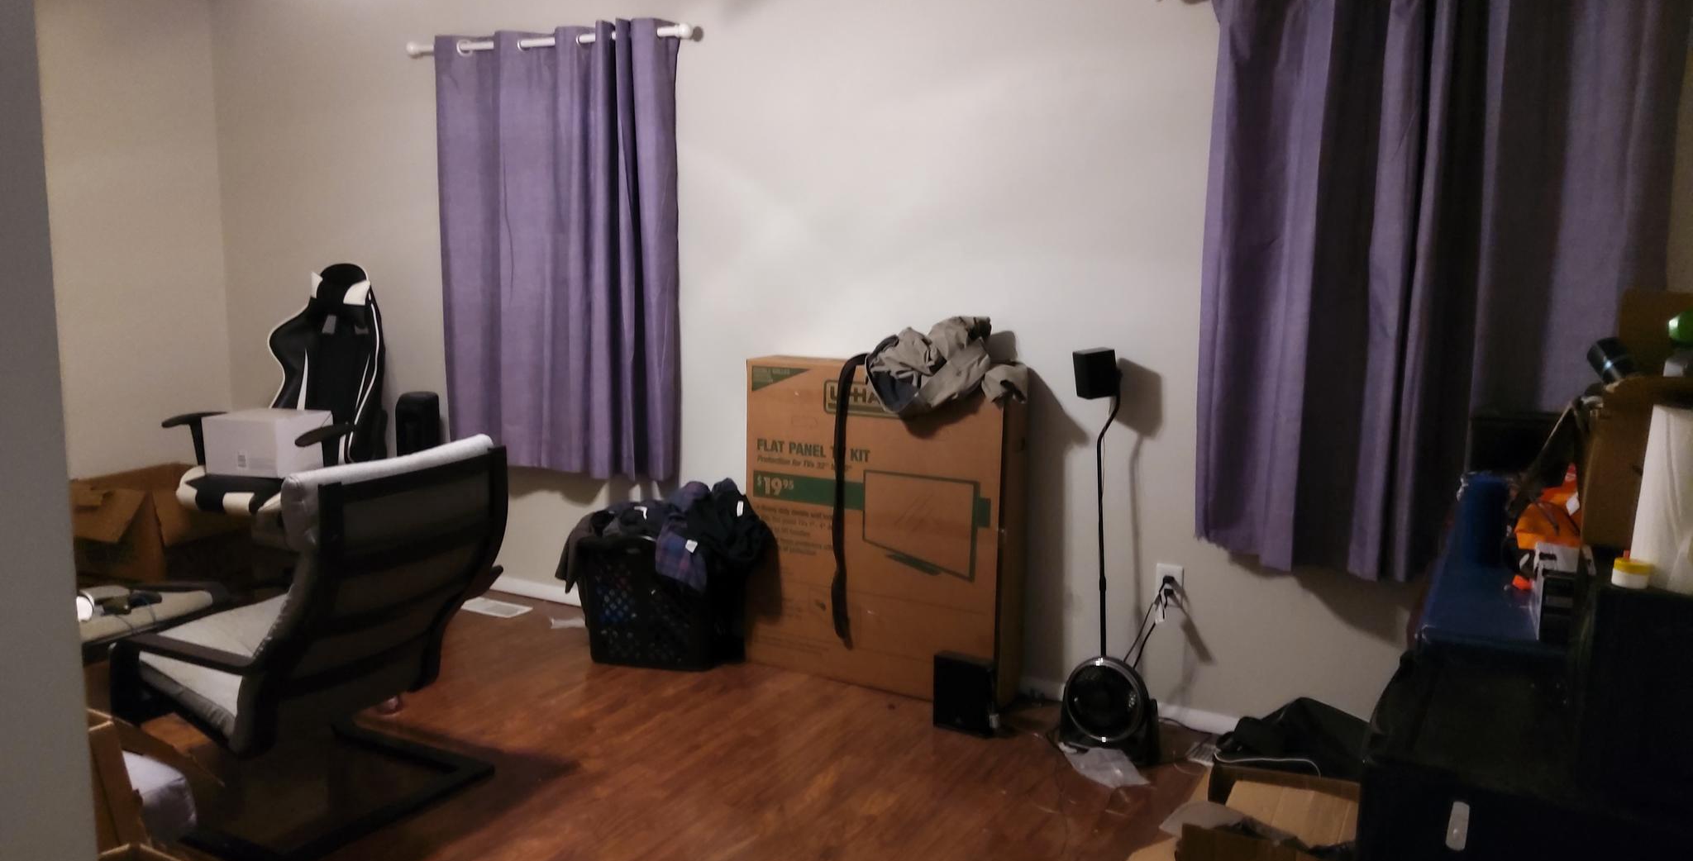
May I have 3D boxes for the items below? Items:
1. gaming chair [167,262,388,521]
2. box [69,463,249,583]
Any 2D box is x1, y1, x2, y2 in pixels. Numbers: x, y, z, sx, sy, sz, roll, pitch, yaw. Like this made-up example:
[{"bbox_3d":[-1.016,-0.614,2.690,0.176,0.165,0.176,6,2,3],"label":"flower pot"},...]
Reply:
[{"bbox_3d":[-2.157,0.022,4.819,0.670,1.310,0.670,3,9,10],"label":"gaming chair"},{"bbox_3d":[-2.841,0.391,5.334,0.460,0.400,0.480,6,10,28],"label":"box"}]

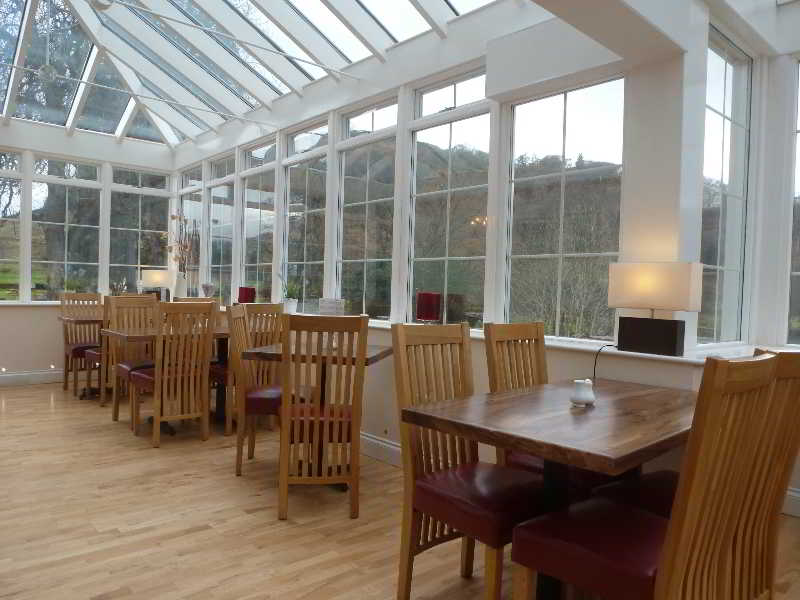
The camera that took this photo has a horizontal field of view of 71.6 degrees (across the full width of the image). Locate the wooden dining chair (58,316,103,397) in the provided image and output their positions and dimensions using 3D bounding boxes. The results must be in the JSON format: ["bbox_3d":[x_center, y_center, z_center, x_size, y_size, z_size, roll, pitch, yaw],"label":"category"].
[{"bbox_3d":[-3.247,0.488,5.813,0.430,0.940,0.530,0,2,-42],"label":"wooden dining chair"}]

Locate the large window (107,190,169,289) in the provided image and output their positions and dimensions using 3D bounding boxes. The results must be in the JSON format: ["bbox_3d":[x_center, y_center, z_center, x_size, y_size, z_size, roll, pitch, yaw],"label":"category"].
[{"bbox_3d":[-3.275,-0.652,6.984,0.697,1.340,0.070,1,1,-43],"label":"large window"}]

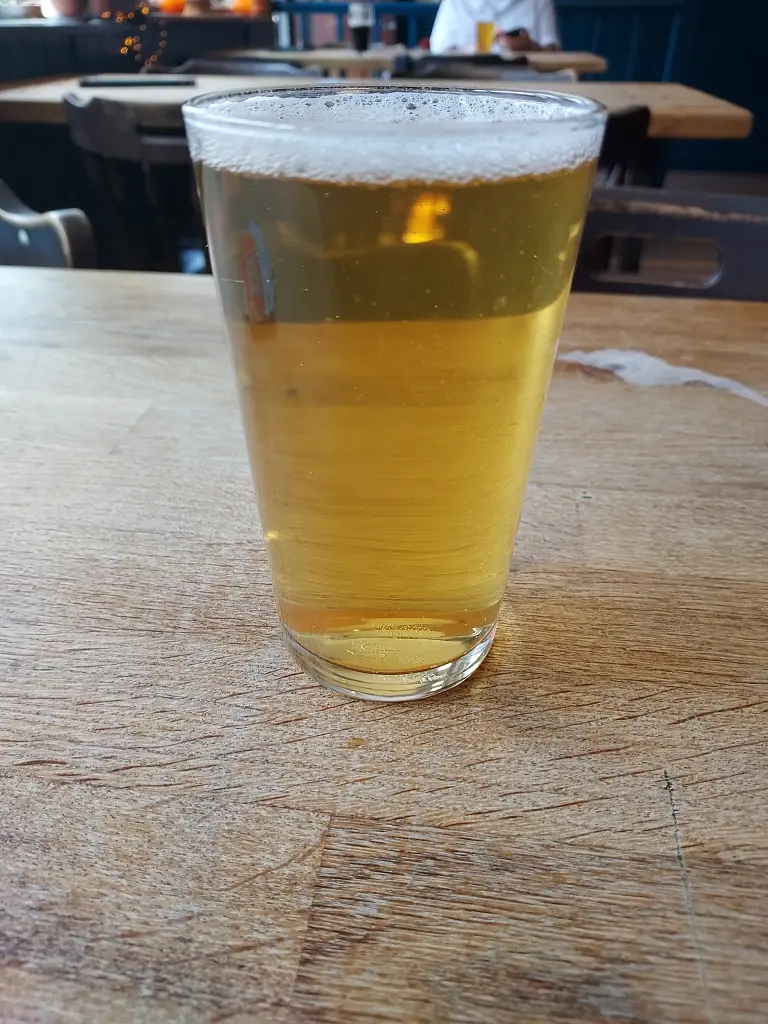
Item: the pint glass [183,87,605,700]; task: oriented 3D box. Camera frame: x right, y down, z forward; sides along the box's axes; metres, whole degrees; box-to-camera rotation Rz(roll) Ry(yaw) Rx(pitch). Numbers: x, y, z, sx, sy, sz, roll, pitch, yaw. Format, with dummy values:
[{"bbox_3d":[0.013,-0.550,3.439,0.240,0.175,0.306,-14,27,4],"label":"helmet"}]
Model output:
[{"bbox_3d":[0.002,-0.025,0.195,0.088,0.151,0.088,0,35,0],"label":"pint glass"}]

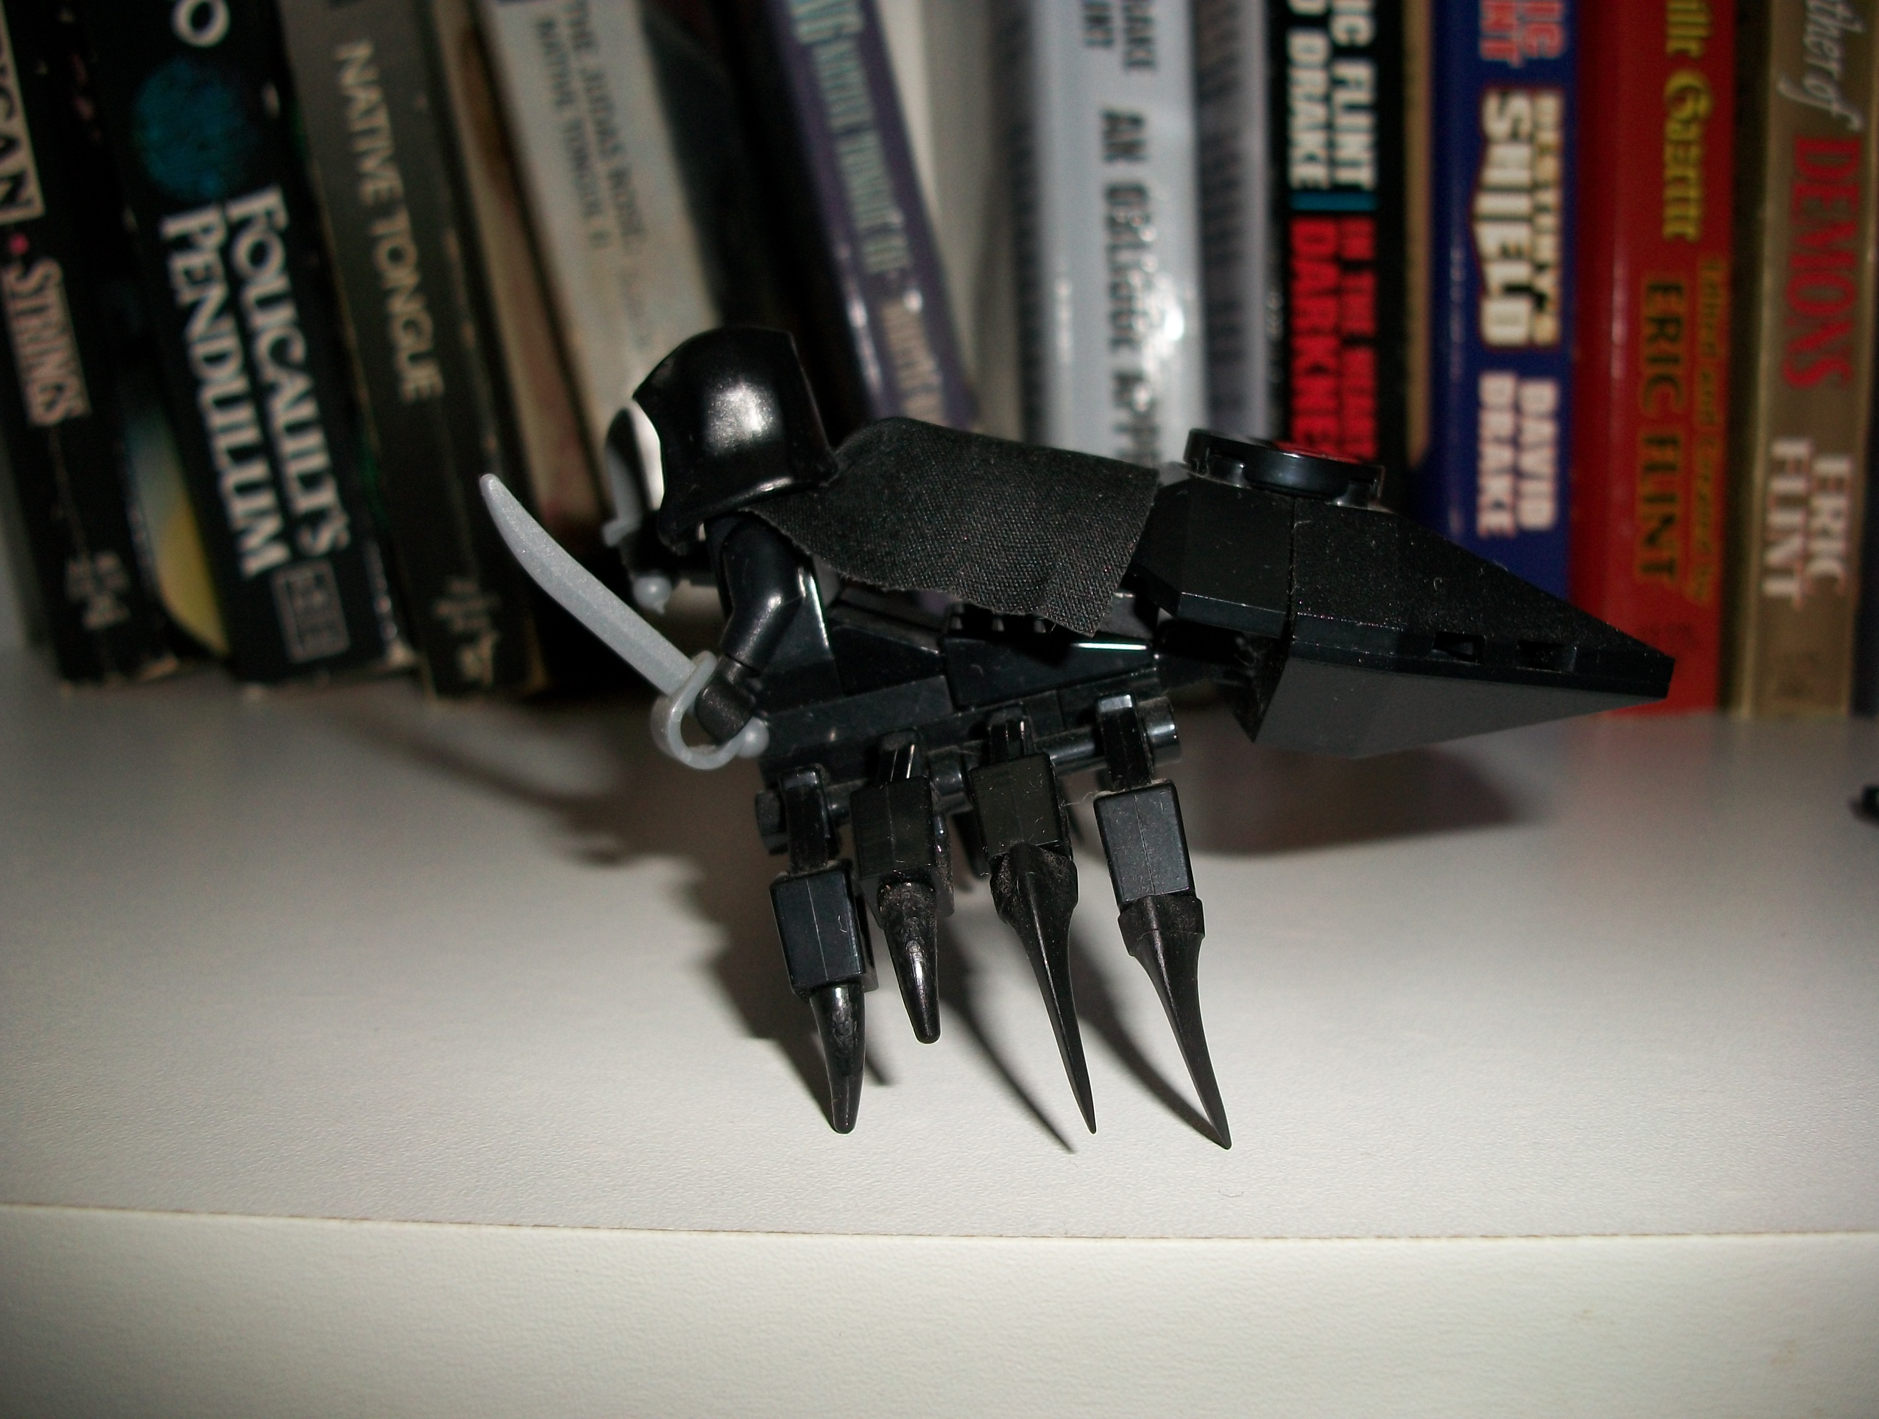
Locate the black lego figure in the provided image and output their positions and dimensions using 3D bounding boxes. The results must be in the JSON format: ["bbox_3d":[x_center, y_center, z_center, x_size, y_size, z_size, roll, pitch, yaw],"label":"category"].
[{"bbox_3d":[0.011,0.000,0.141,0.092,0.058,0.050,1,9,6],"label":"black lego figure"}]

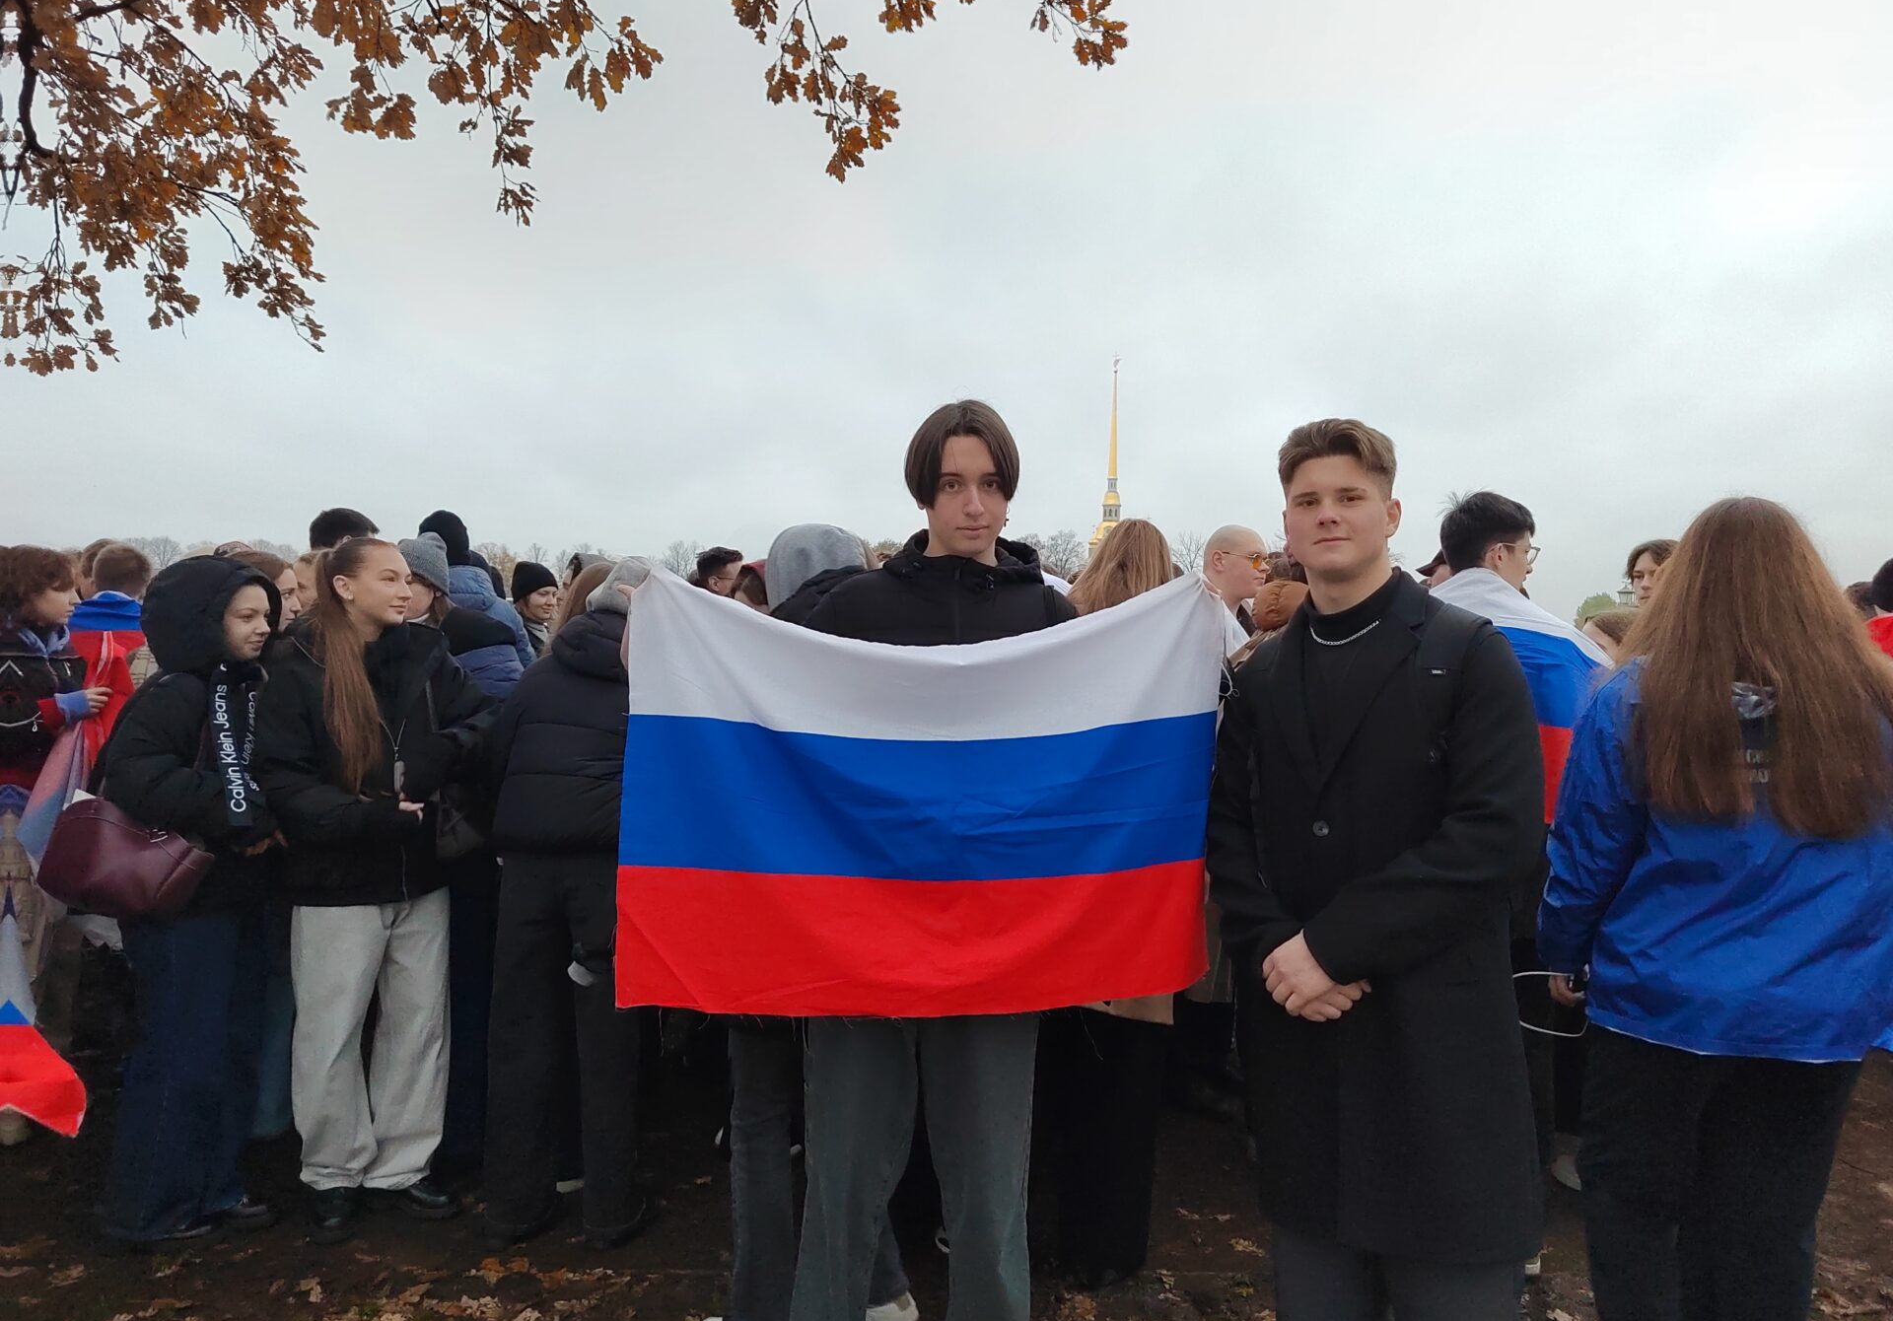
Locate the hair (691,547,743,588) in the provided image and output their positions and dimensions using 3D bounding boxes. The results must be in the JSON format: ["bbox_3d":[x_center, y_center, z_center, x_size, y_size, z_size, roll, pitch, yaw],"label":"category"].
[{"bbox_3d":[-0.911,-0.371,5.050,0.200,0.170,0.170,0,2,-32],"label":"hair"}]

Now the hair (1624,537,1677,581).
[{"bbox_3d":[2.504,-0.353,4.450,0.190,0.170,0.200,3,2,43],"label":"hair"}]

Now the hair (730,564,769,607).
[{"bbox_3d":[-0.642,-0.246,4.150,0.180,0.190,0.190,3,2,41],"label":"hair"}]

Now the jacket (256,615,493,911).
[{"bbox_3d":[-1.411,0.241,3.080,0.530,0.690,0.370,0,3,-30],"label":"jacket"}]

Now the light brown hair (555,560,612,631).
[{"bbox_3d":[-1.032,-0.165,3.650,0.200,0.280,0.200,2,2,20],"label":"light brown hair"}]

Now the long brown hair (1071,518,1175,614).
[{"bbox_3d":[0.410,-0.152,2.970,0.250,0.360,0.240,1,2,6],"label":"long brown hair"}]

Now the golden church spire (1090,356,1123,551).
[{"bbox_3d":[76.693,-80.820,585.000,18.000,118.000,18.000,1,2,0],"label":"golden church spire"}]

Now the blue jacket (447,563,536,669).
[{"bbox_3d":[-1.749,0.003,4.500,0.560,0.700,0.380,0,2,-21],"label":"blue jacket"}]

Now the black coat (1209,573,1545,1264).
[{"bbox_3d":[0.657,0.378,1.930,0.510,1.040,0.340,3,2,40],"label":"black coat"}]

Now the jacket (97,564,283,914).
[{"bbox_3d":[-1.816,0.179,3.020,0.370,0.830,0.430,2,2,16],"label":"jacket"}]

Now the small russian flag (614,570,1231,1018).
[{"bbox_3d":[-0.038,0.195,1.840,0.890,0.650,0.140,1,2,0],"label":"small russian flag"}]

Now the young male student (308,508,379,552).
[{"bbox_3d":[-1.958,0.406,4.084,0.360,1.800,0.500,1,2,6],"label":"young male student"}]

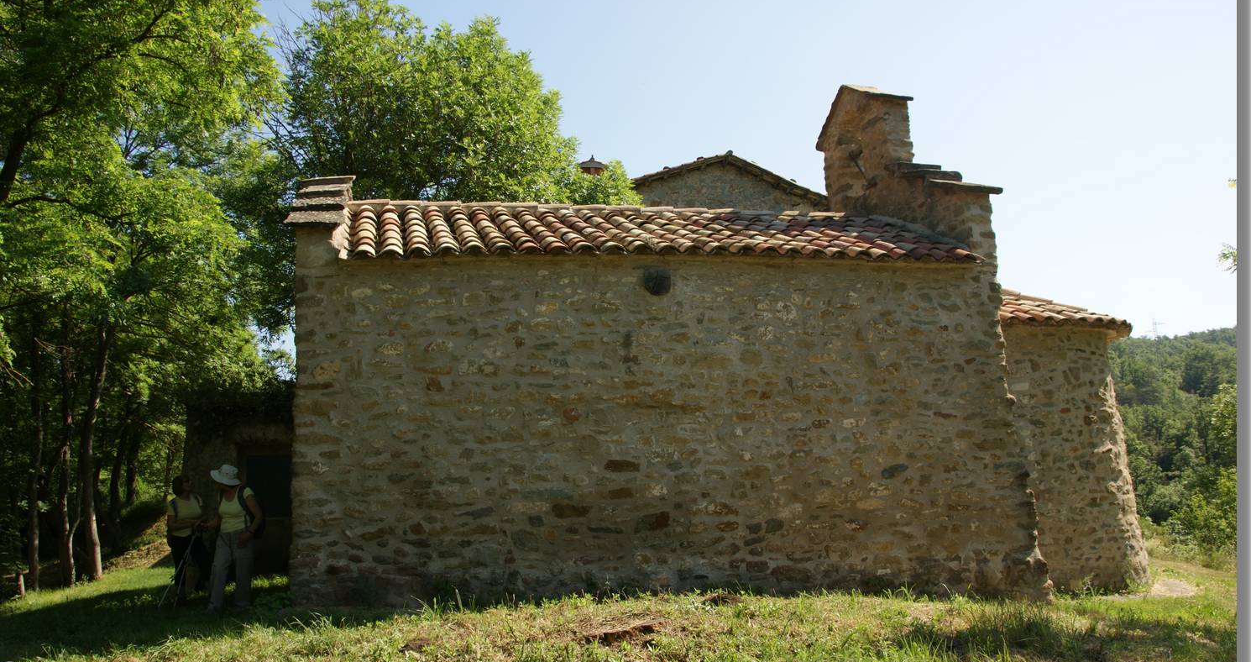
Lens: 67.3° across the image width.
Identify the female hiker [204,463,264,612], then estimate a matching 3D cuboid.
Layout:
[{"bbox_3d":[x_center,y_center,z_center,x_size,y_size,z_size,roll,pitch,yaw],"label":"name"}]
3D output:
[{"bbox_3d":[-4.296,2.270,10.300,0.600,1.620,0.500,-1,-3,12],"label":"female hiker"}]

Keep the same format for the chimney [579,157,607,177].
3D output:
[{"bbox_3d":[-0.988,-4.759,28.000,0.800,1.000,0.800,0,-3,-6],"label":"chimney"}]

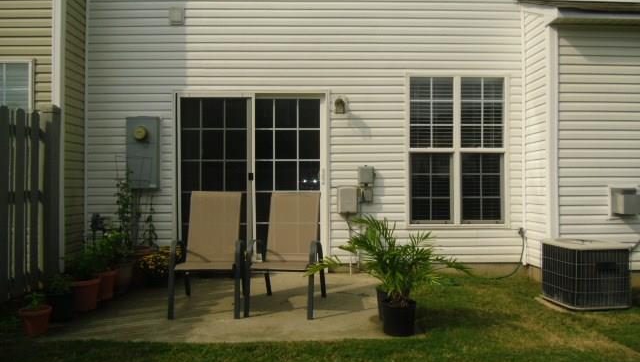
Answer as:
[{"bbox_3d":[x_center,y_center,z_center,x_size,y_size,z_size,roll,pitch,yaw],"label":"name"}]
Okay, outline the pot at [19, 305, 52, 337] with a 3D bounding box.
[{"bbox_3d":[-2.064,1.013,3.620,0.238,0.190,0.238,0,-1,-1],"label":"pot"}]

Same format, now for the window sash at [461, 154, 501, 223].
[{"bbox_3d":[1.943,0.086,5.975,0.515,0.840,0.050,0,-1,-1],"label":"window sash"}]

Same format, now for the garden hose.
[{"bbox_3d":[2.082,0.879,5.887,0.708,0.613,0.200,0,-1,-1],"label":"garden hose"}]

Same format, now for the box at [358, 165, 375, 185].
[{"bbox_3d":[0.552,-0.065,5.931,0.190,0.226,0.100,0,-1,-1],"label":"box"}]

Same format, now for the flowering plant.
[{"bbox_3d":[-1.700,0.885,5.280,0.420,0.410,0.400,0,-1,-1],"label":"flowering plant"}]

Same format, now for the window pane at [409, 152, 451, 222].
[{"bbox_3d":[1.345,0.079,6.050,0.490,0.830,0.040,0,-1,-1],"label":"window pane"}]

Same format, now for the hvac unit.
[{"bbox_3d":[2.491,0.853,4.695,0.550,0.570,0.550,0,-1,-9],"label":"hvac unit"}]

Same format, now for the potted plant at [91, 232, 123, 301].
[{"bbox_3d":[-1.990,0.801,4.670,0.280,0.610,0.280,0,-1,-1],"label":"potted plant"}]

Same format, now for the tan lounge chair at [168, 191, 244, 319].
[{"bbox_3d":[-0.977,0.610,4.460,0.600,1.020,0.800,0,-1,-4],"label":"tan lounge chair"}]

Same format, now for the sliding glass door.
[{"bbox_3d":[-0.830,0.000,6.040,1.790,2.100,0.110,0,-1,-1],"label":"sliding glass door"}]

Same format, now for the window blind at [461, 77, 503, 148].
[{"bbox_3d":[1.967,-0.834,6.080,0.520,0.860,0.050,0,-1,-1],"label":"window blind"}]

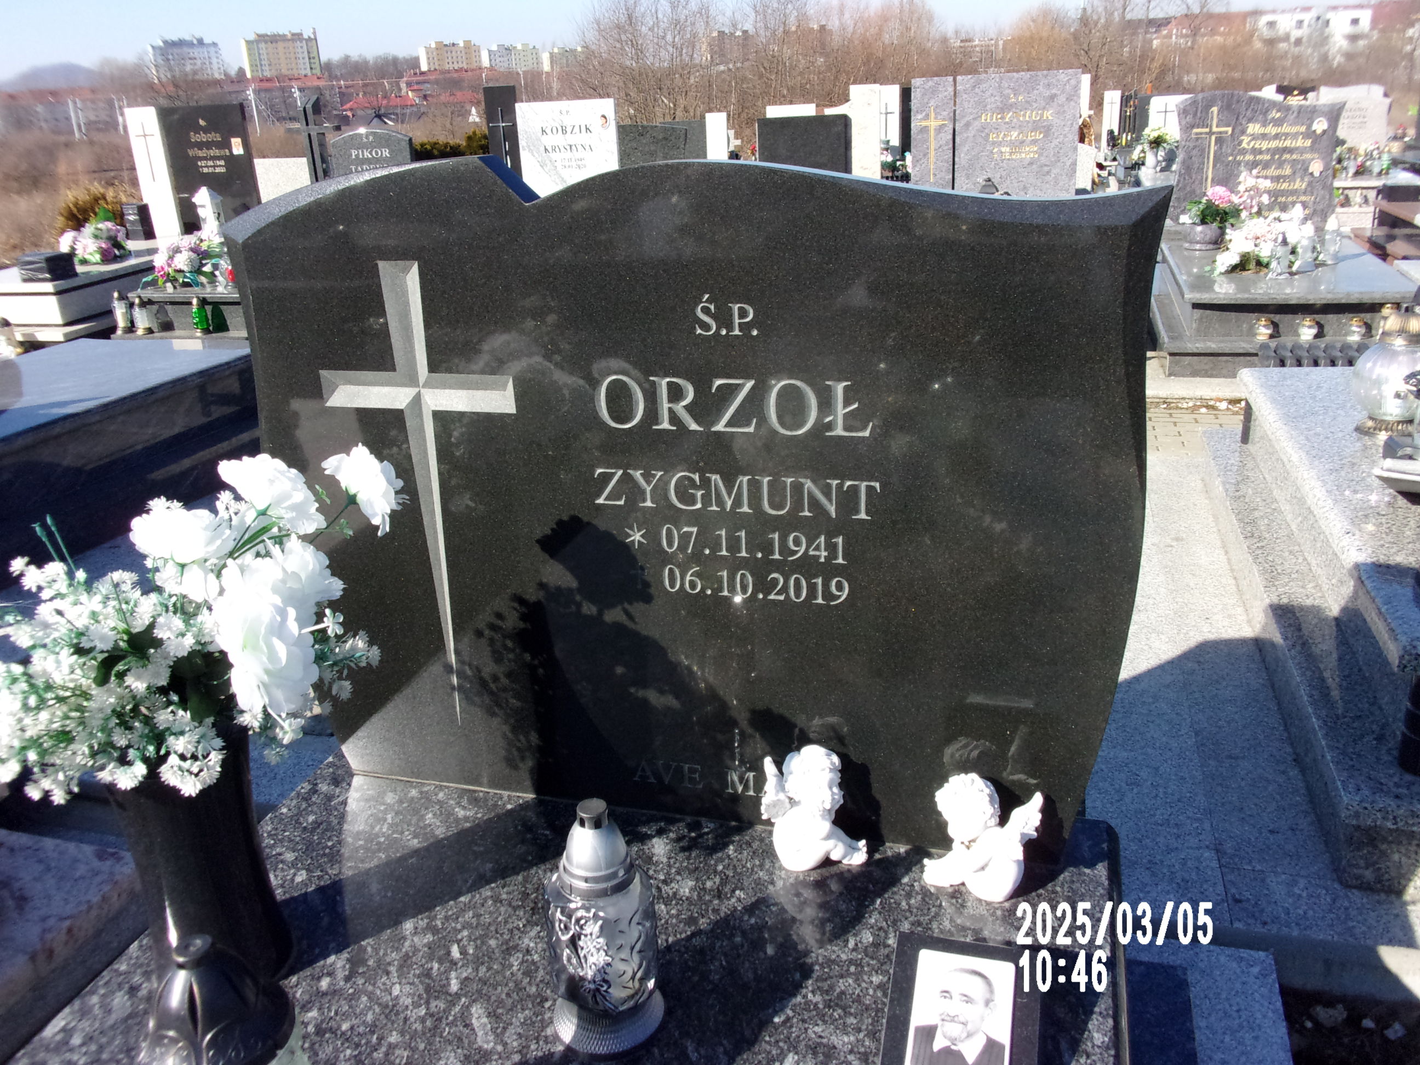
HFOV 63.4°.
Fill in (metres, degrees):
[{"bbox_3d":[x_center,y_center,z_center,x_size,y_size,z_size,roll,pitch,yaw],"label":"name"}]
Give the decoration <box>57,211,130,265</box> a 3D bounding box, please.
[{"bbox_3d":[-4.547,-2.190,8.479,0.430,0.330,0.400,3,23,16],"label":"decoration"}]

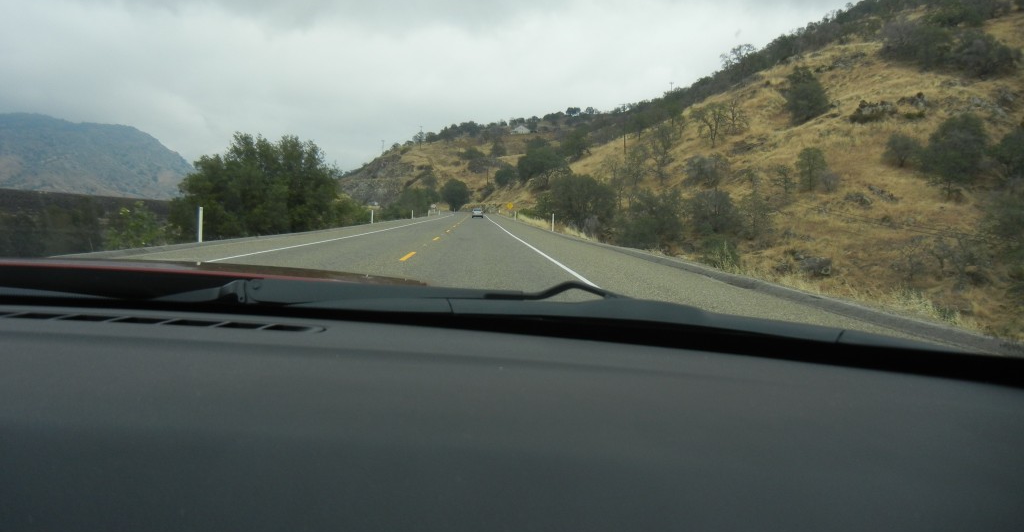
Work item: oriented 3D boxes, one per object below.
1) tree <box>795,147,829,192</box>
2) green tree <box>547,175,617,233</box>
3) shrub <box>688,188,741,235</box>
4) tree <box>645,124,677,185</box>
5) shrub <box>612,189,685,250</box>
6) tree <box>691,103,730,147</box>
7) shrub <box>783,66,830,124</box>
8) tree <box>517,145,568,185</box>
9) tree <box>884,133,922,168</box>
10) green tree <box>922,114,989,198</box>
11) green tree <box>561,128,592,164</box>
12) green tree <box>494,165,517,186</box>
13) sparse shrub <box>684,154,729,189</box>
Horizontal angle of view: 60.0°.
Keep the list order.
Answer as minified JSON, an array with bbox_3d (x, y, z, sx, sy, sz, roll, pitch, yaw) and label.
[{"bbox_3d":[20.923,-6.741,62.000,2.375,3.214,2.209,1,3,0],"label":"tree"},{"bbox_3d":[5.163,-4.541,65.000,4.980,4.321,4.632,1,3,0],"label":"green tree"},{"bbox_3d":[16.574,-4.483,73.000,4.440,3.780,4.220,3,4,13],"label":"shrub"},{"bbox_3d":[20.915,-15.704,125.000,4.510,8.450,4.280,3,4,9],"label":"tree"},{"bbox_3d":[6.767,-2.281,44.000,3.570,3.123,3.320,1,3,0],"label":"shrub"},{"bbox_3d":[27.958,-19.859,125.000,5.634,6.338,5.239,1,3,0],"label":"tree"},{"bbox_3d":[32.297,-18.635,97.000,5.028,6.339,4.676,1,3,0],"label":"shrub"},{"bbox_3d":[6.701,-22.301,195.000,11.430,8.790,10.850,2,3,2],"label":"tree"},{"bbox_3d":[29.997,-8.850,68.000,2.910,2.760,2.770,3,4,23],"label":"tree"},{"bbox_3d":[23.986,-5.922,48.000,3.570,4.543,3.320,1,3,0],"label":"green tree"},{"bbox_3d":[16.456,-31.228,230.000,7.770,8.810,7.390,2,3,4],"label":"green tree"},{"bbox_3d":[-1.758,-24.473,240.000,5.950,5.950,5.650,2,3,-1],"label":"green tree"},{"bbox_3d":[23.669,-11.500,108.000,5.350,4.140,5.090,3,4,12],"label":"sparse shrub"}]

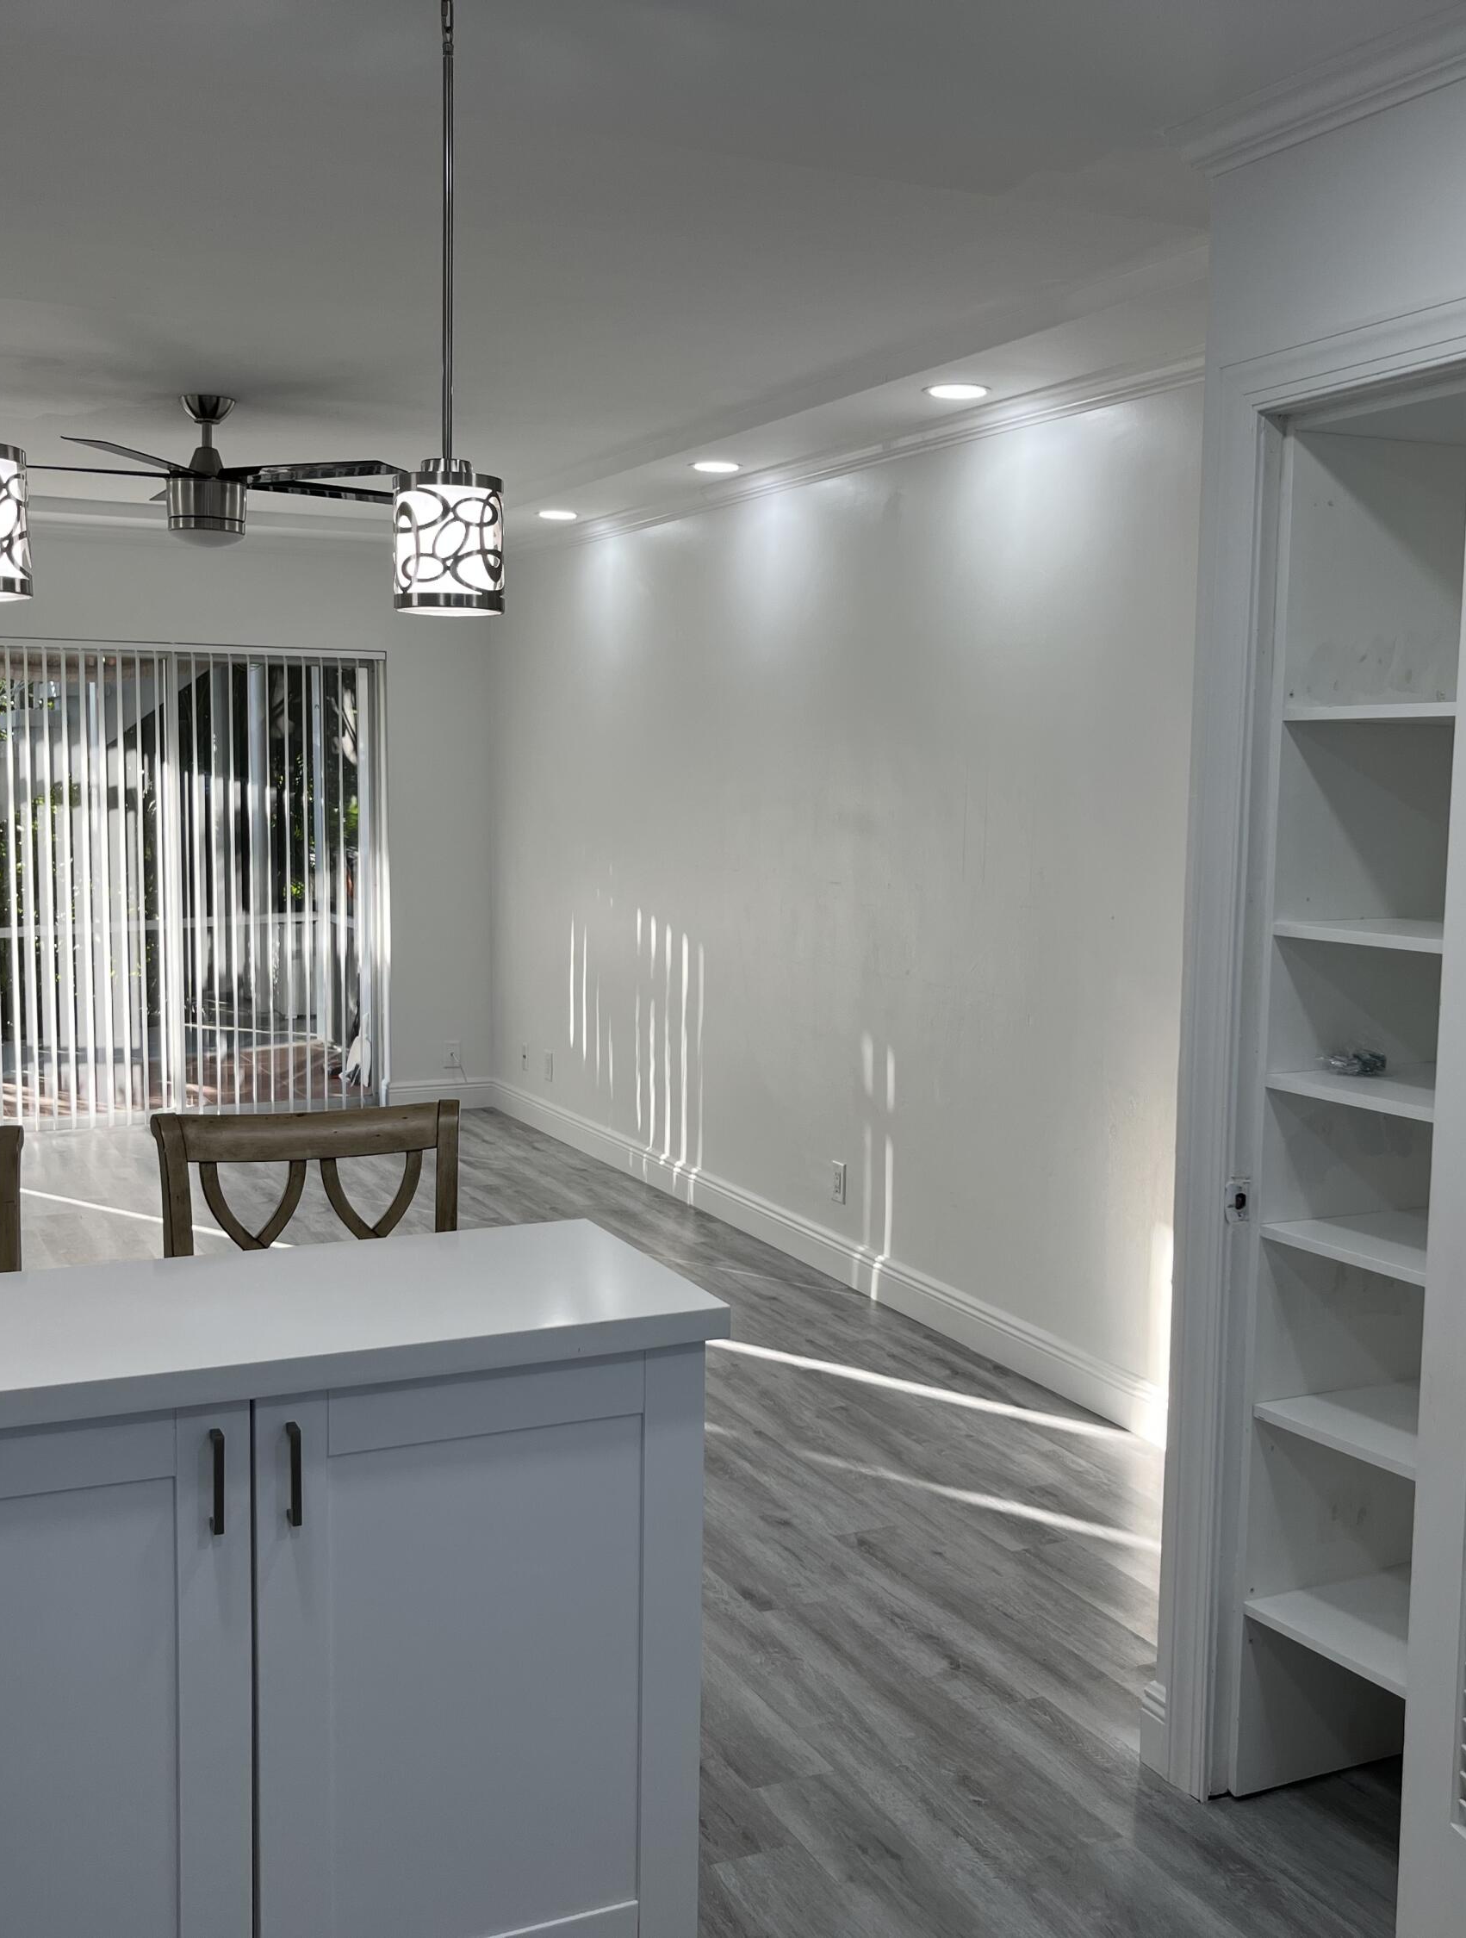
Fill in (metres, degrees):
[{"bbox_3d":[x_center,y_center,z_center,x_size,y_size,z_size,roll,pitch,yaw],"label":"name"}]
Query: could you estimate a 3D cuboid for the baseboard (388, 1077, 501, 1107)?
[{"bbox_3d":[-1.319,0.580,8.773,0.500,0.130,0.020,-2,6,-25],"label":"baseboard"}]

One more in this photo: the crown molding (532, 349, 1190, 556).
[{"bbox_3d":[0.043,-1.539,6.236,0.070,0.070,5.270,-2,6,-25],"label":"crown molding"}]

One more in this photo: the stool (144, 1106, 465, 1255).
[{"bbox_3d":[-0.586,0.746,2.885,0.470,1.015,0.530,-2,6,-22],"label":"stool"}]

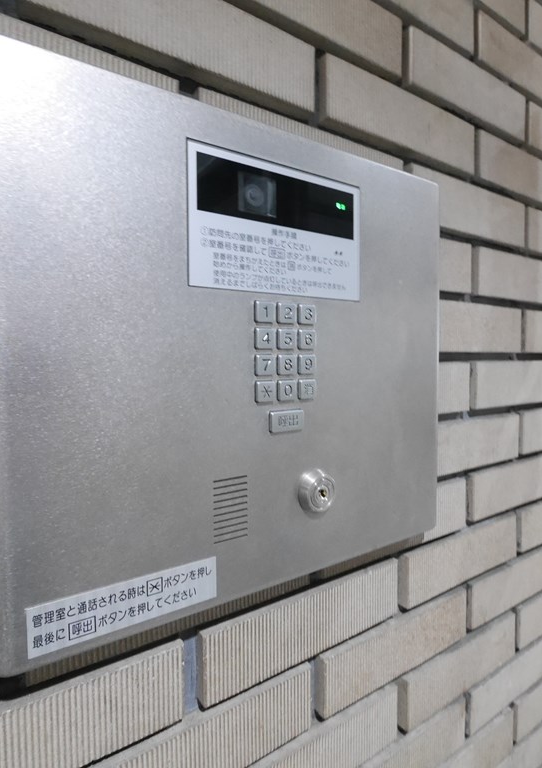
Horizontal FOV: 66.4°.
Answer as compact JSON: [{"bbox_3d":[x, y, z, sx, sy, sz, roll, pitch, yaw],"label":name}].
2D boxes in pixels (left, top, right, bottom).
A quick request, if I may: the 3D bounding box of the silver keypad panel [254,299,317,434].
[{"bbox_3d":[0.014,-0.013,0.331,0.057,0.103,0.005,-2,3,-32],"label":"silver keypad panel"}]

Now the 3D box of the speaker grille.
[{"bbox_3d":[-0.030,0.094,0.311,0.028,0.047,0.004,-2,3,-32],"label":"speaker grille"}]

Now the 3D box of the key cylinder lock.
[{"bbox_3d":[0.041,0.090,0.349,0.035,0.035,0.009,-2,3,-32],"label":"key cylinder lock"}]

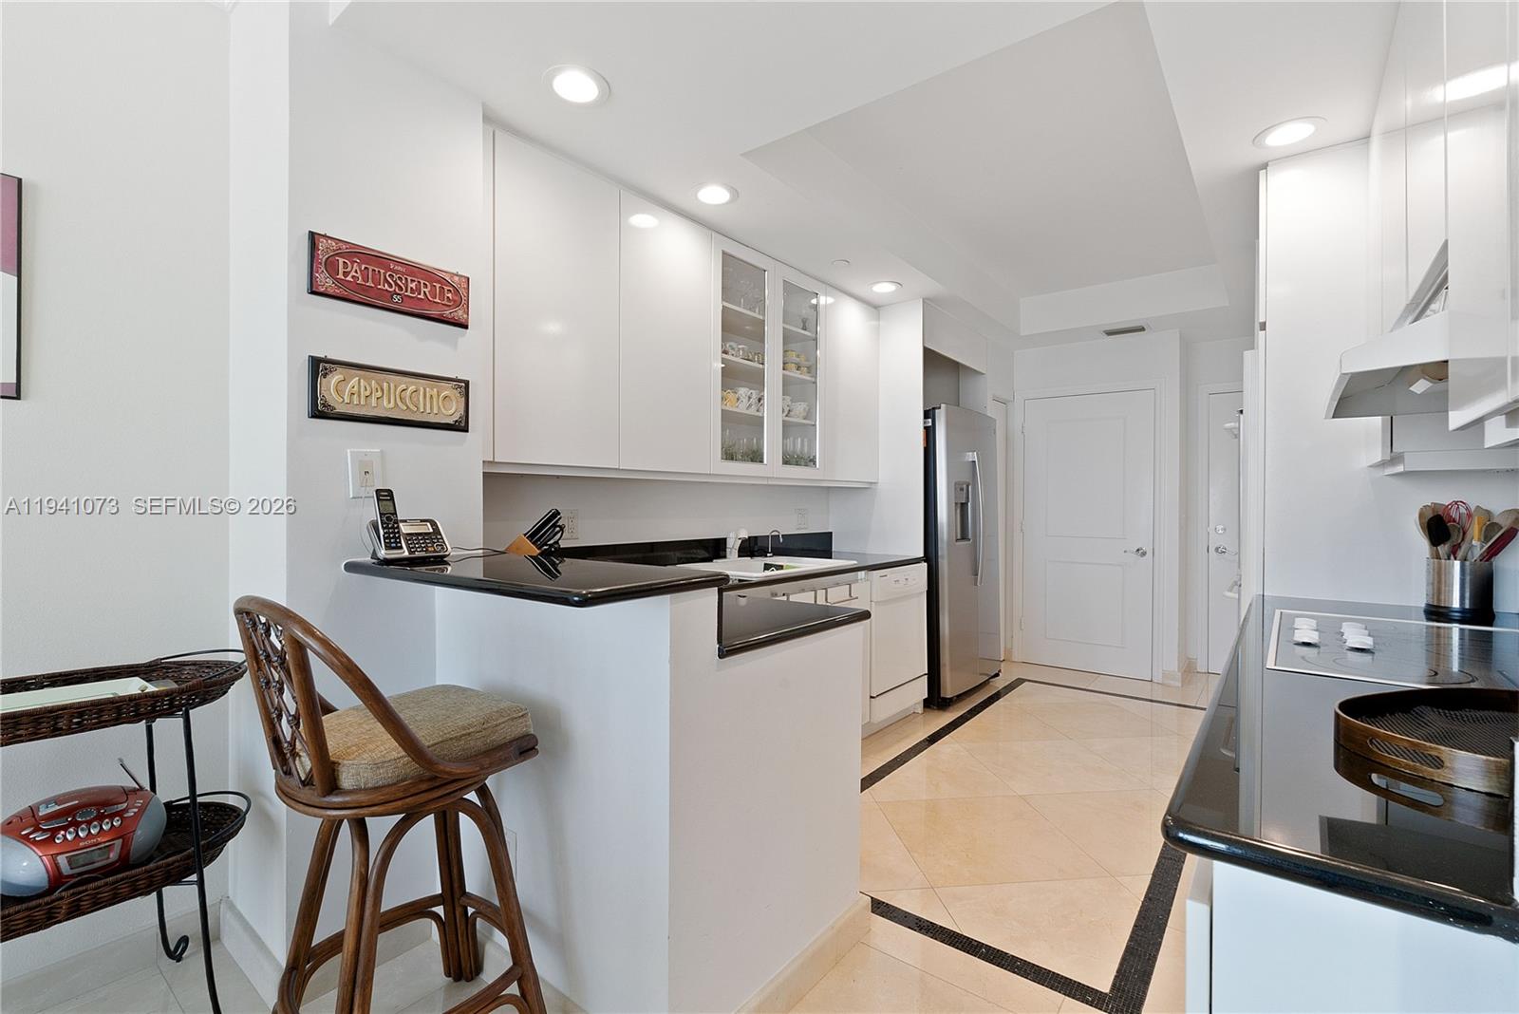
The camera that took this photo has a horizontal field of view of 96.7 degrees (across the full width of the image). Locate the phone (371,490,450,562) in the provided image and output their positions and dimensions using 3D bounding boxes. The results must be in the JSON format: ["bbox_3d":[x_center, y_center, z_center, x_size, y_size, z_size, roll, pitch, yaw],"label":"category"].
[{"bbox_3d":[-0.887,0.044,1.720,0.138,0.182,0.160,0,0,38],"label":"phone"}]

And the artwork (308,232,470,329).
[{"bbox_3d":[-0.947,-0.576,1.760,0.027,0.146,0.392,0,0,38],"label":"artwork"}]

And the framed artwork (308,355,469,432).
[{"bbox_3d":[-0.947,-0.283,1.760,0.027,0.150,0.392,0,0,38],"label":"framed artwork"}]

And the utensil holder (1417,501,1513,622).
[{"bbox_3d":[1.917,0.138,1.839,0.163,0.306,0.173,0,0,38],"label":"utensil holder"}]

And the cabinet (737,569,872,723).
[{"bbox_3d":[-0.002,0.715,3.179,0.607,0.790,1.057,0,0,38],"label":"cabinet"}]

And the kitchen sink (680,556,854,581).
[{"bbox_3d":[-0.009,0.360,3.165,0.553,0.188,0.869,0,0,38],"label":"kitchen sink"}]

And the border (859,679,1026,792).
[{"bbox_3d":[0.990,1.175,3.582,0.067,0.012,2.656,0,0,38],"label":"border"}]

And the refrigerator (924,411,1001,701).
[{"bbox_3d":[1.117,0.288,4.513,0.726,1.782,0.963,0,0,38],"label":"refrigerator"}]

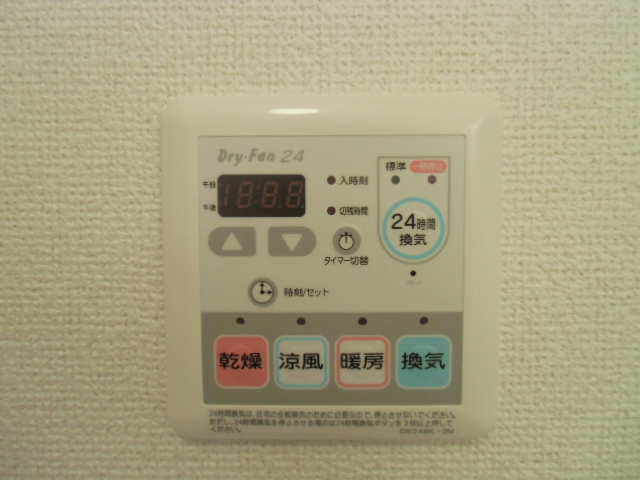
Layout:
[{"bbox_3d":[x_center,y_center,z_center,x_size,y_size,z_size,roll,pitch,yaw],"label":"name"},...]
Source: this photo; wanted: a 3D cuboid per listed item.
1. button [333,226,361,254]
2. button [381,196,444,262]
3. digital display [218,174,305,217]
[{"bbox_3d":[0.009,0.000,0.149,0.010,0.010,0.002,0,3,0],"label":"button"},{"bbox_3d":[0.032,-0.004,0.149,0.021,0.021,0.002,0,3,0],"label":"button"},{"bbox_3d":[-0.019,-0.015,0.148,0.029,0.014,0.002,0,3,0],"label":"digital display"}]

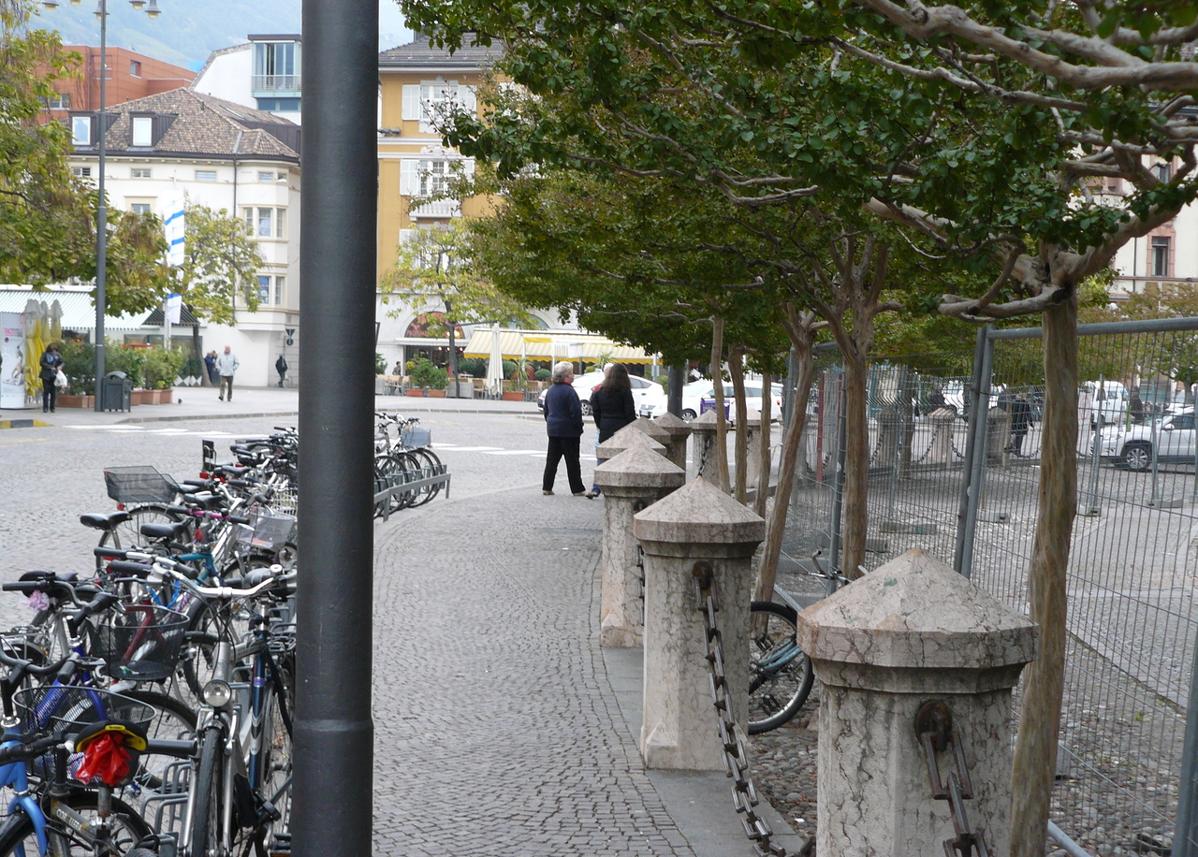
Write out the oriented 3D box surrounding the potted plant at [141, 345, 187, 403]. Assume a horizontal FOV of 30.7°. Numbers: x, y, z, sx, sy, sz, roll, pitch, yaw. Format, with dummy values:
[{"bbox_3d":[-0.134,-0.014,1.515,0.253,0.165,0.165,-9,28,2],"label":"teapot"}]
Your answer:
[{"bbox_3d":[-12.569,-1.553,62.900,1.300,1.630,1.150,1,3,-6],"label":"potted plant"}]

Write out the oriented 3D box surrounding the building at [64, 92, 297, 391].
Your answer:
[{"bbox_3d":[-23.131,-10.362,121.500,14.000,16.200,13.000,1,3,2],"label":"building"}]

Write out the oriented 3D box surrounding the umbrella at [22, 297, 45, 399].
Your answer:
[{"bbox_3d":[-15.245,-2.095,58.800,0.560,2.750,0.560,1,2,0],"label":"umbrella"}]

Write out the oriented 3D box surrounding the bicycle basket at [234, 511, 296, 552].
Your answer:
[{"bbox_3d":[-1.622,0.503,10.600,0.340,0.200,0.270,0,2,-45],"label":"bicycle basket"}]

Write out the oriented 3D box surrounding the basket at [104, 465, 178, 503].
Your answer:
[{"bbox_3d":[-3.005,0.371,14.300,0.420,0.200,0.320,-1,6,-21],"label":"basket"}]

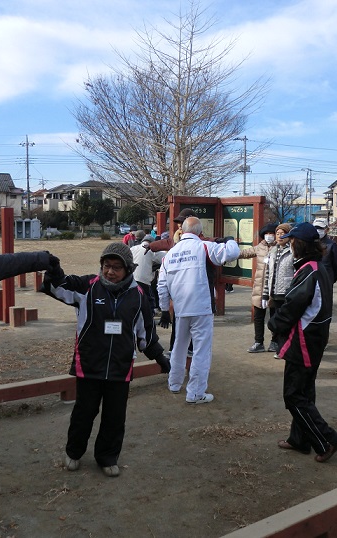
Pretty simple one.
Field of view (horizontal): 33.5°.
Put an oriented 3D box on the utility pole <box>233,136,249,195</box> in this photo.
[{"bbox_3d":[8.353,-9.326,64.000,1.800,11.800,0.800,0,4,0],"label":"utility pole"}]

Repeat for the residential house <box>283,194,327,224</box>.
[{"bbox_3d":[20.240,-7.539,81.666,8.000,6.050,7.000,0,4,0],"label":"residential house"}]

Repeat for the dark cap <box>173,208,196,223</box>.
[{"bbox_3d":[0.176,-0.550,5.800,0.260,0.150,0.200,-3,5,-30],"label":"dark cap"}]

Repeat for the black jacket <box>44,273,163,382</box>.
[{"bbox_3d":[-0.421,0.379,3.620,0.750,0.690,0.370,-1,5,-13],"label":"black jacket"}]

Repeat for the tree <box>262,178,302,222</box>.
[{"bbox_3d":[10.091,-5.339,49.729,3.700,5.600,3.600,0,5,0],"label":"tree"}]

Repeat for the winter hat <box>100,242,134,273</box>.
[{"bbox_3d":[-0.323,-0.066,3.507,0.210,0.200,0.250,7,10,23],"label":"winter hat"}]

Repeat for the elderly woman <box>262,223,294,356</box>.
[{"bbox_3d":[1.309,0.265,6.595,0.500,1.570,0.340,2,5,25],"label":"elderly woman"}]

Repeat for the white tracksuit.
[{"bbox_3d":[0.263,0.391,5.080,0.700,1.480,0.450,2,5,25],"label":"white tracksuit"}]

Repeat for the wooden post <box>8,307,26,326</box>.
[{"bbox_3d":[-2.393,0.757,8.852,0.180,0.280,0.180,-3,5,-38],"label":"wooden post"}]

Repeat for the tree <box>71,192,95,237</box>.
[{"bbox_3d":[-9.898,-6.122,64.000,2.800,5.400,2.800,0,4,0],"label":"tree"}]

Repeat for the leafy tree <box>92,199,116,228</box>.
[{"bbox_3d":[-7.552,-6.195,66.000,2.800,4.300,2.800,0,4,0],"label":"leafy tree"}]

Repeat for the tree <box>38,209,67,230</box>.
[{"bbox_3d":[-13.117,-5.153,63.792,3.600,2.900,3.200,0,5,0],"label":"tree"}]

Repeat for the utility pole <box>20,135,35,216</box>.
[{"bbox_3d":[-16.988,-10.218,67.385,1.700,12.400,0.600,-1,5,-17],"label":"utility pole"}]

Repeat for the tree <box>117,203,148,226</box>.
[{"bbox_3d":[-4.864,-6.397,75.734,4.200,4.650,4.200,0,4,0],"label":"tree"}]

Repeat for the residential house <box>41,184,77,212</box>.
[{"bbox_3d":[-15.220,-8.621,79.559,6.200,7.200,7.500,-1,5,-17],"label":"residential house"}]

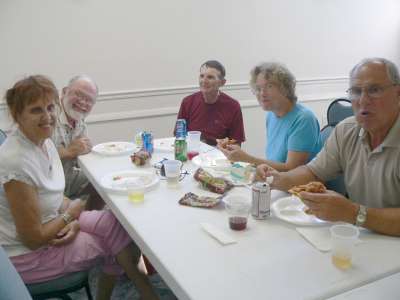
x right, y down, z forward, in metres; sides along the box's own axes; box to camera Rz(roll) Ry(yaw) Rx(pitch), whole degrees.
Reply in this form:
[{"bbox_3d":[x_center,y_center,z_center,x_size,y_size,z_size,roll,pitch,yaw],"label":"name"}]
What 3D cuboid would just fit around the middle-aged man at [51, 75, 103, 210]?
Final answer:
[{"bbox_3d":[-0.740,0.159,2.470,0.780,1.220,0.540,7,16,27],"label":"middle-aged man"}]

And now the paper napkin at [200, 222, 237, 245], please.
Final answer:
[{"bbox_3d":[0.069,0.276,1.431,0.062,0.011,0.185,-7,16,-23],"label":"paper napkin"}]

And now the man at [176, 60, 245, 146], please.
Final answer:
[{"bbox_3d":[0.092,0.022,2.844,0.500,1.230,0.720,-2,15,-6],"label":"man"}]

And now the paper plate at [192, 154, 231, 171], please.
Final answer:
[{"bbox_3d":[0.093,0.070,2.189,0.262,0.022,0.262,-1,15,0],"label":"paper plate"}]

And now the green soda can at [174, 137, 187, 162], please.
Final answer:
[{"bbox_3d":[-0.105,-0.002,2.327,0.066,0.122,0.066,0,14,0],"label":"green soda can"}]

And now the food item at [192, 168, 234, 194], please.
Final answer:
[{"bbox_3d":[0.049,0.137,1.913,0.100,0.050,0.195,-9,17,-33],"label":"food item"}]

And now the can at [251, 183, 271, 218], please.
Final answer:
[{"bbox_3d":[0.227,0.189,1.552,0.066,0.122,0.066,0,14,0],"label":"can"}]

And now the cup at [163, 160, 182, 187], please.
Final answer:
[{"bbox_3d":[-0.127,0.110,1.896,0.087,0.110,0.087,0,14,0],"label":"cup"}]

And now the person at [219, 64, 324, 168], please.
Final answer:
[{"bbox_3d":[0.396,0.180,2.189,0.740,1.250,0.540,-11,18,-34],"label":"person"}]

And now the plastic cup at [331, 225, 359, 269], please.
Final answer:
[{"bbox_3d":[0.408,0.283,1.189,0.077,0.112,0.077,-1,15,0],"label":"plastic cup"}]

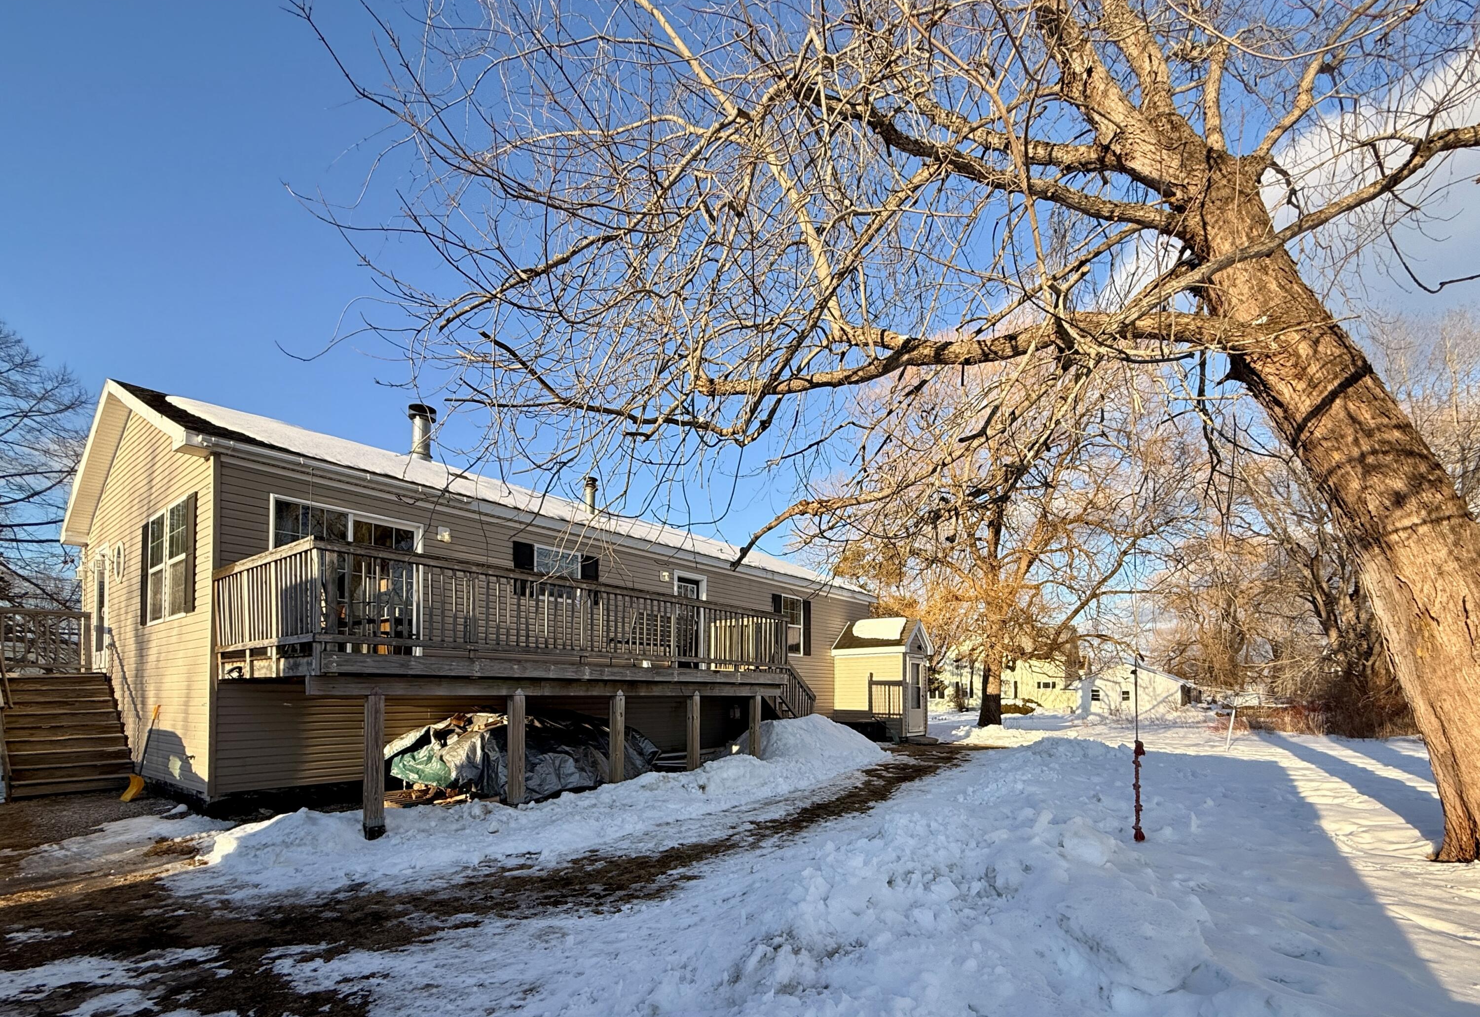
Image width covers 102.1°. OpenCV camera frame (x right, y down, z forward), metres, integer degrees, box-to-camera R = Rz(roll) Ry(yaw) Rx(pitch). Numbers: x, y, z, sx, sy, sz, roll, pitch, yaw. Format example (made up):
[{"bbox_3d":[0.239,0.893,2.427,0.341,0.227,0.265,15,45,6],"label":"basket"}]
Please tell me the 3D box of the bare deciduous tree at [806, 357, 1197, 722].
[{"bbox_3d":[11.107,1.820,26.814,15.500,15.000,14.500,0,-14,0],"label":"bare deciduous tree"}]

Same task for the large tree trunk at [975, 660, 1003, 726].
[{"bbox_3d":[10.560,7.790,25.300,1.000,2.950,1.000,0,-14,0],"label":"large tree trunk"}]

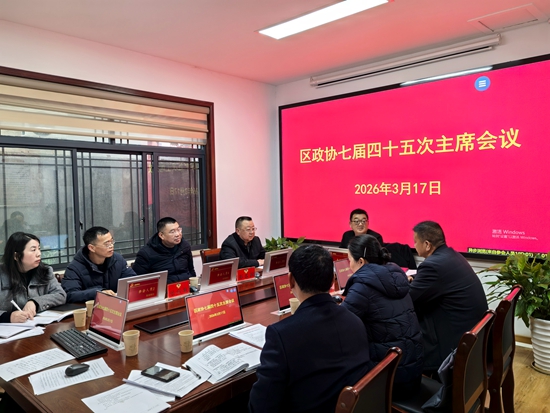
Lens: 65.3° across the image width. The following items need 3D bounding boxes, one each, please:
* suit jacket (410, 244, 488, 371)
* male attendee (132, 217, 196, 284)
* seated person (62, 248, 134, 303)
[{"bbox_3d":[1.090,0.601,2.804,0.550,0.690,0.570,-3,3,-43],"label":"suit jacket"},{"bbox_3d":[-0.901,0.742,3.763,0.720,1.280,0.550,1,3,38],"label":"male attendee"},{"bbox_3d":[-1.296,0.790,3.284,0.720,1.265,0.600,0,2,28],"label":"seated person"}]

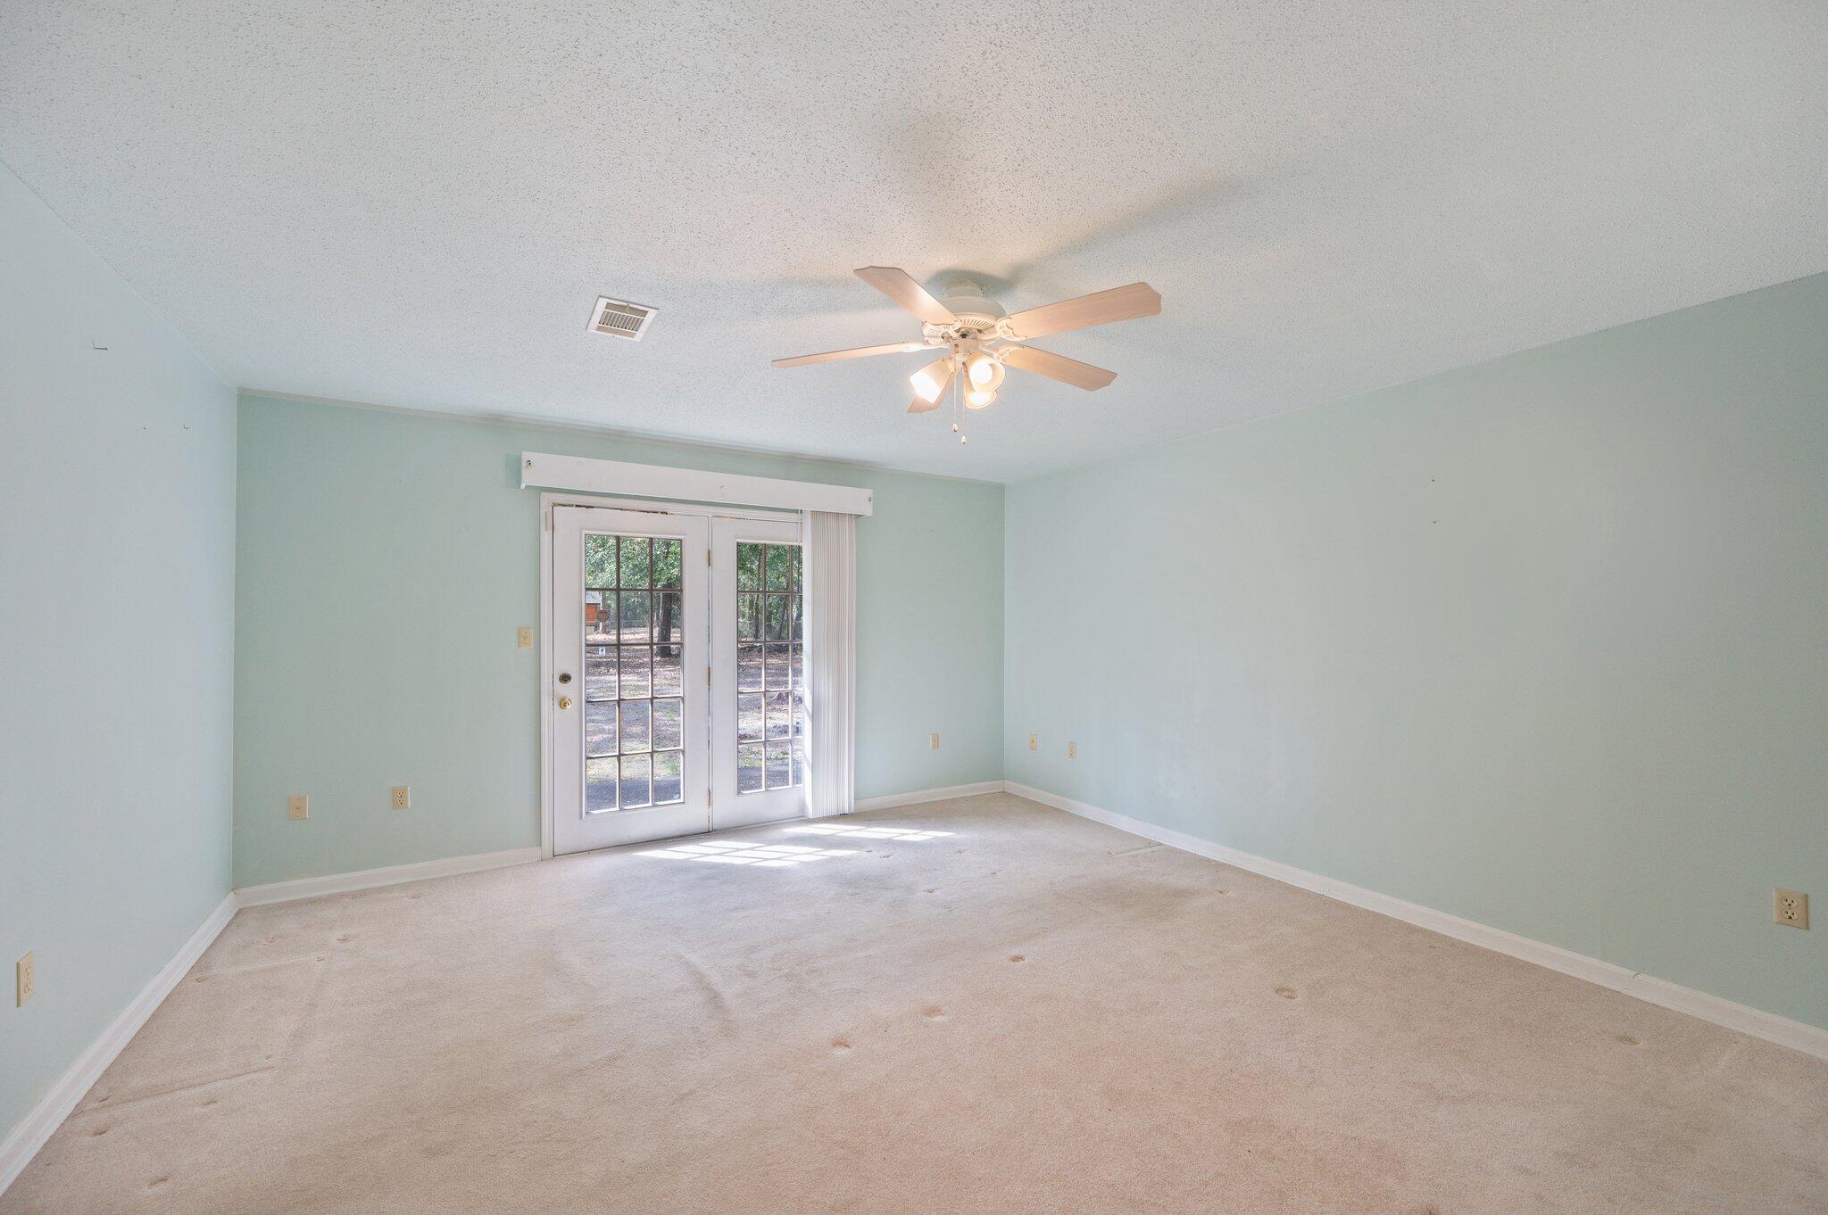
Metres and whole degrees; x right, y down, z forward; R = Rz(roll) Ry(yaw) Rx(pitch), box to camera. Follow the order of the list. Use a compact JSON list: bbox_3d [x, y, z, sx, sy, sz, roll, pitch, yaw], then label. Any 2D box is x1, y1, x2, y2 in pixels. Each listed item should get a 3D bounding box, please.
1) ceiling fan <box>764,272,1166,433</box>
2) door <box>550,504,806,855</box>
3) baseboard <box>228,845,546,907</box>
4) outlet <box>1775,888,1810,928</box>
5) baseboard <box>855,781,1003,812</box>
[{"bbox_3d":[0.175,-0.831,2.381,1.310,0.460,1.290,0,-1,-32],"label":"ceiling fan"},{"bbox_3d":[-1.323,0.427,4.564,1.780,2.021,0.060,0,-1,-30],"label":"door"},{"bbox_3d":[-2.685,1.409,3.734,1.293,0.092,0.015,0,-1,-30],"label":"baseboard"},{"bbox_3d":[2.860,0.985,2.315,0.009,0.115,0.072,0,-1,-32],"label":"outlet"},{"bbox_3d":[0.135,1.427,5.371,1.374,0.092,0.015,0,-1,-30],"label":"baseboard"}]

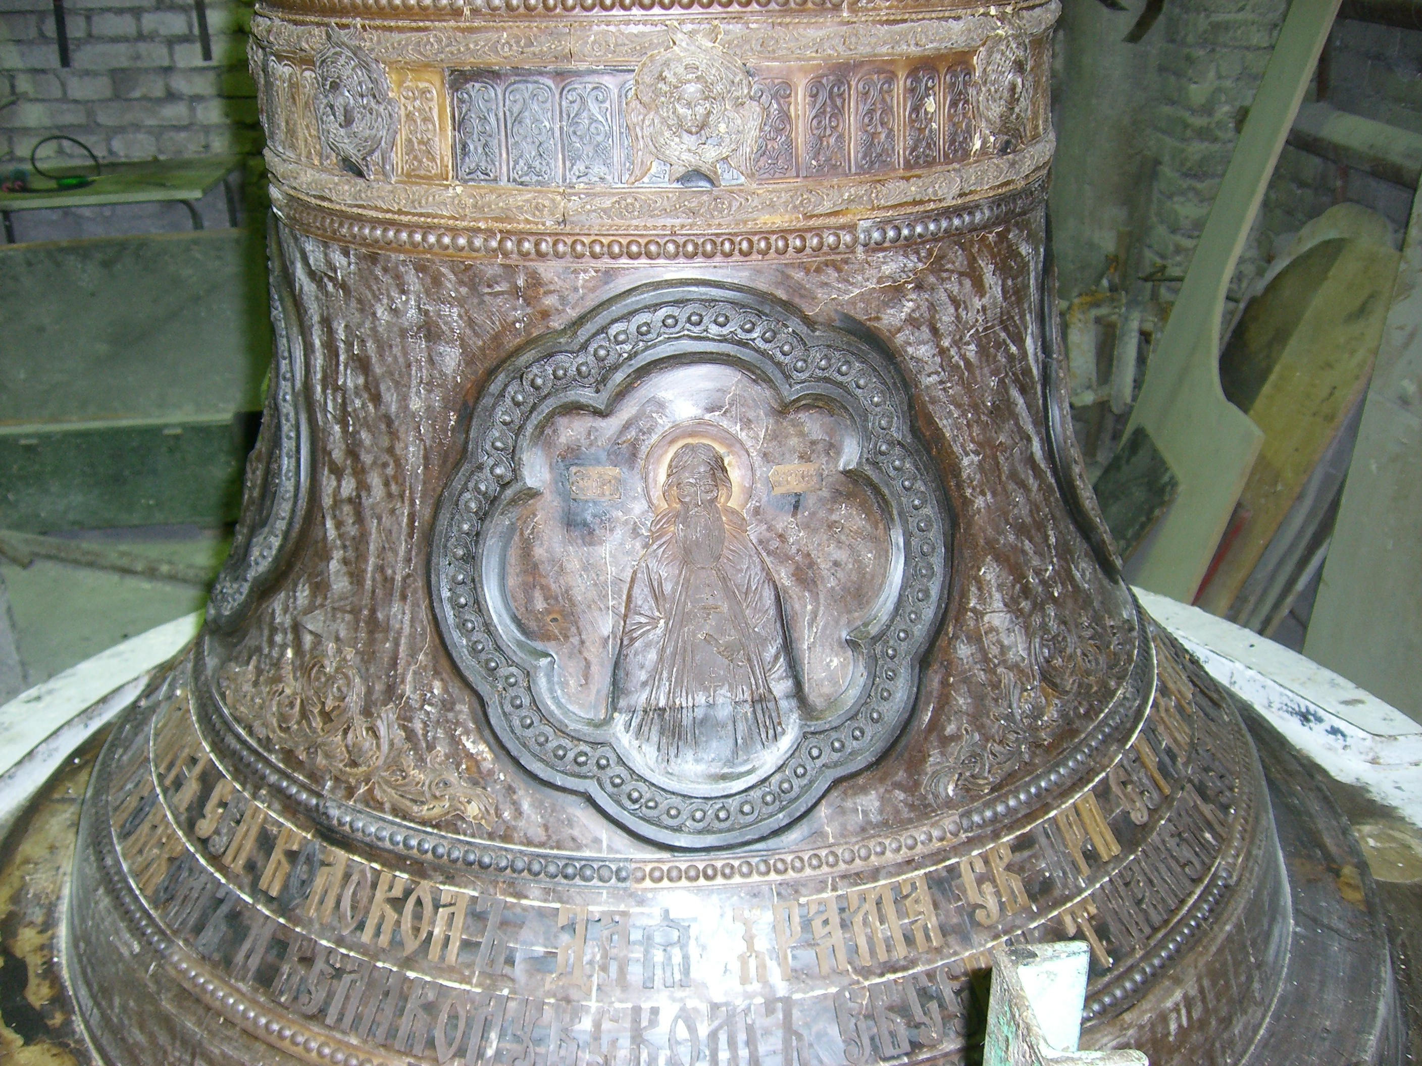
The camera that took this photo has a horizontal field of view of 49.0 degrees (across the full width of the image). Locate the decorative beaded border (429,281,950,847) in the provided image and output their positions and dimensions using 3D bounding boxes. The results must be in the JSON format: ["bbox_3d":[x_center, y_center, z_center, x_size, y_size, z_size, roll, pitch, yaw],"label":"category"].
[{"bbox_3d":[-0.009,0.024,1.193,0.415,0.430,0.102,-2,11,-4],"label":"decorative beaded border"}]

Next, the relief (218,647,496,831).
[{"bbox_3d":[-0.319,0.137,1.304,0.394,0.111,0.050,20,14,39],"label":"relief"}]

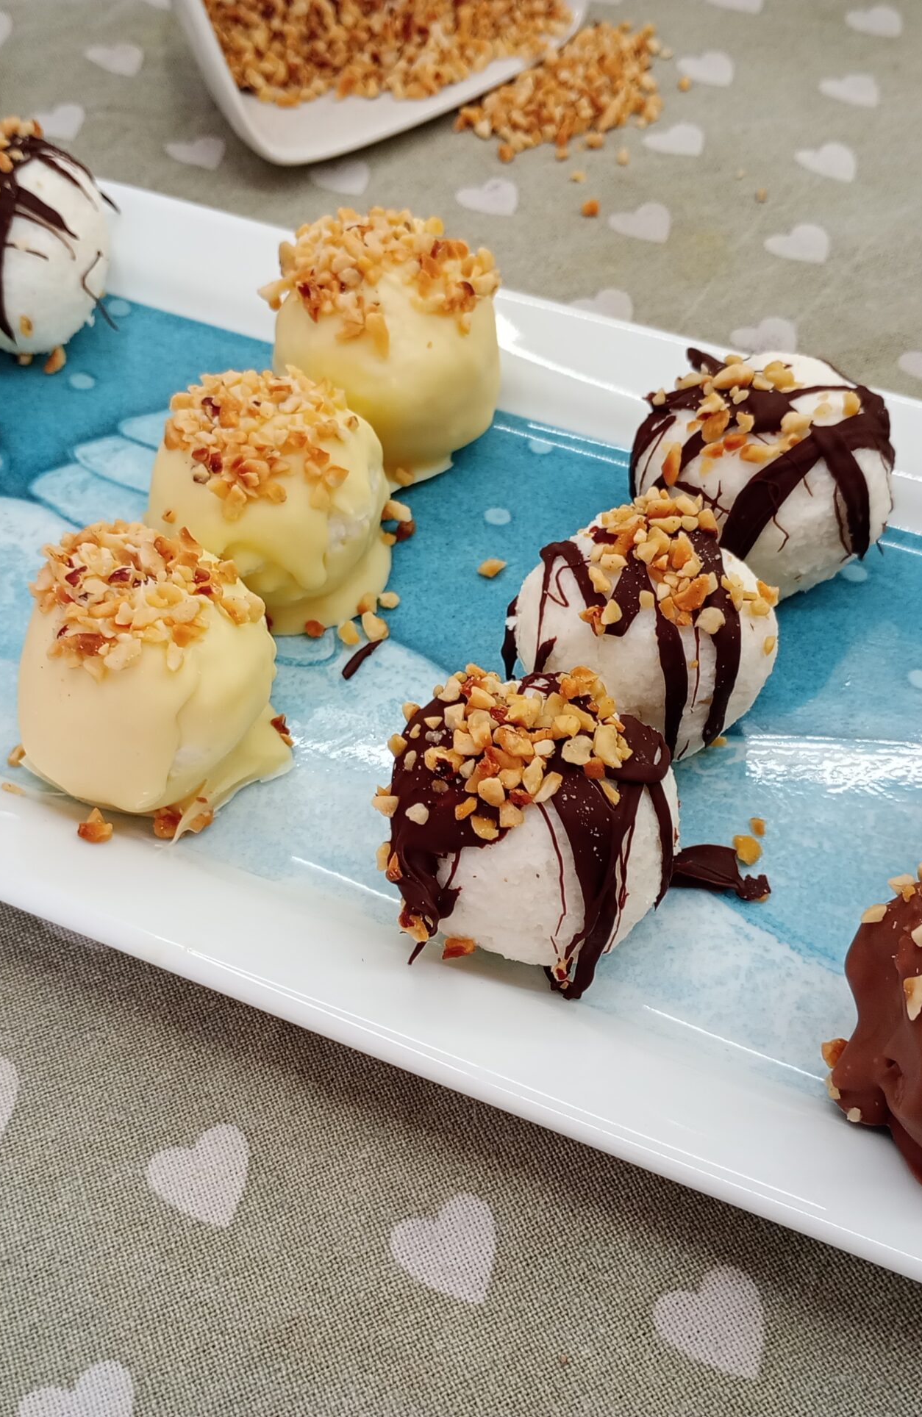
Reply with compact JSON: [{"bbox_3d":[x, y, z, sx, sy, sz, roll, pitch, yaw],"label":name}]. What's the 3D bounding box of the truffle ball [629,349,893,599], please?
[{"bbox_3d":[0.046,-0.038,0.232,0.039,0.033,0.038,0,53,1],"label":"truffle ball"}]

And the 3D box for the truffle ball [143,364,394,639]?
[{"bbox_3d":[-0.028,-0.029,0.220,0.035,0.036,0.035,-9,53,-6],"label":"truffle ball"}]

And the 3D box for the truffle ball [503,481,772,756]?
[{"bbox_3d":[0.025,-0.011,0.207,0.036,0.032,0.036,0,53,1],"label":"truffle ball"}]

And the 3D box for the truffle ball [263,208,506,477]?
[{"bbox_3d":[-0.012,-0.056,0.238,0.037,0.039,0.037,-4,53,-2],"label":"truffle ball"}]

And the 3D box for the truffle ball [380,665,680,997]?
[{"bbox_3d":[0.009,0.013,0.193,0.038,0.035,0.040,-1,53,0],"label":"truffle ball"}]

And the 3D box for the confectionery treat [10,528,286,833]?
[{"bbox_3d":[-0.040,-0.004,0.200,0.034,0.038,0.034,-15,54,-11],"label":"confectionery treat"}]

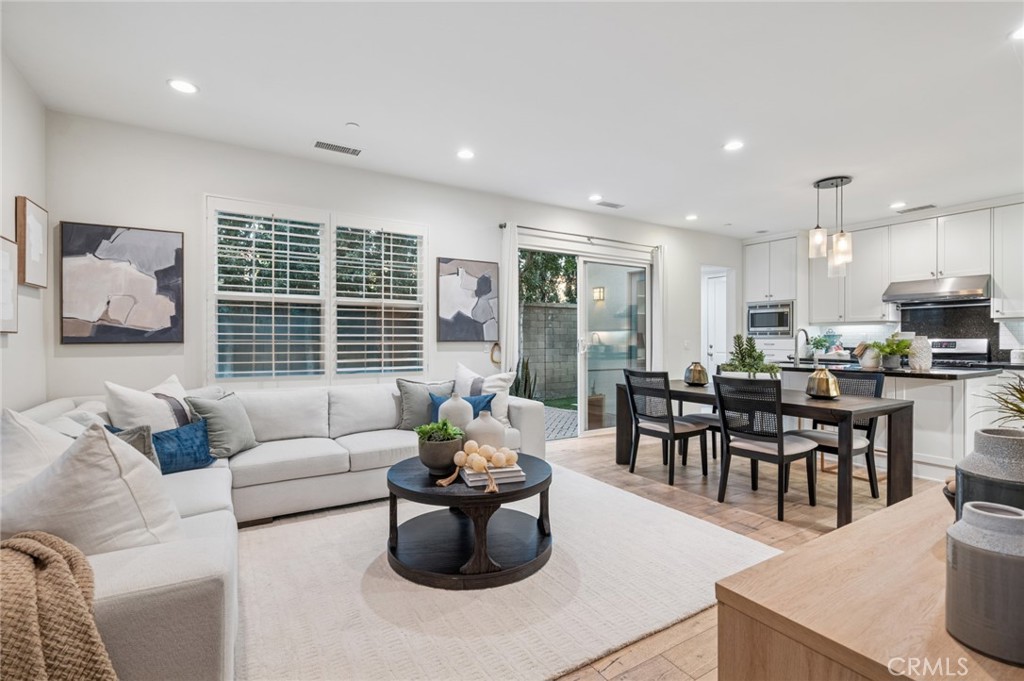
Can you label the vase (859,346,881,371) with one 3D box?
[{"bbox_3d":[3.356,0.162,4.265,0.165,0.210,0.165,0,0,-31],"label":"vase"}]

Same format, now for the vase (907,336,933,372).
[{"bbox_3d":[3.755,0.120,4.160,0.165,0.318,0.165,0,0,-33],"label":"vase"}]

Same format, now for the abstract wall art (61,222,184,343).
[{"bbox_3d":[-2.819,-0.398,3.324,0.691,0.851,0.045,0,0,-31],"label":"abstract wall art"}]

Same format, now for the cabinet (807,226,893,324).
[{"bbox_3d":[4.700,-0.850,6.260,0.370,1.210,0.920,0,0,-33],"label":"cabinet"}]

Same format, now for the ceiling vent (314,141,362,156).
[{"bbox_3d":[-1.437,-1.573,3.767,0.365,0.020,0.140,0,0,-31],"label":"ceiling vent"}]

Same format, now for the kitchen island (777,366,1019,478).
[{"bbox_3d":[3.327,0.718,4.516,1.130,0.914,1.950,0,0,-31],"label":"kitchen island"}]

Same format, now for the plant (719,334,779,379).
[{"bbox_3d":[1.880,0.185,3.596,0.210,0.460,0.430,0,0,-31],"label":"plant"}]

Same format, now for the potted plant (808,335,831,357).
[{"bbox_3d":[4.400,0.069,6.500,0.230,0.295,0.230,0,0,-33],"label":"potted plant"}]

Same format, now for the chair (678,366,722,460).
[{"bbox_3d":[1.921,0.720,4.204,0.570,0.910,0.480,0,0,-31],"label":"chair"}]

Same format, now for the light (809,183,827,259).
[{"bbox_3d":[3.093,-1.193,4.588,0.140,0.735,0.140,0,0,-31],"label":"light"}]

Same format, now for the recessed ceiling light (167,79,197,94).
[{"bbox_3d":[-2.020,-1.552,2.800,0.162,0.030,0.162,0,0,0],"label":"recessed ceiling light"}]

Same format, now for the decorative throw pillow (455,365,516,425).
[{"bbox_3d":[-0.240,0.485,4.120,0.540,0.540,0.180,0,-14,-6],"label":"decorative throw pillow"}]

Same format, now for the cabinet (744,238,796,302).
[{"bbox_3d":[4.094,-1.039,6.944,0.580,0.910,0.775,0,0,-31],"label":"cabinet"}]

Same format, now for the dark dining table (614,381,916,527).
[{"bbox_3d":[1.890,0.800,3.744,0.910,0.750,1.930,0,0,-31],"label":"dark dining table"}]

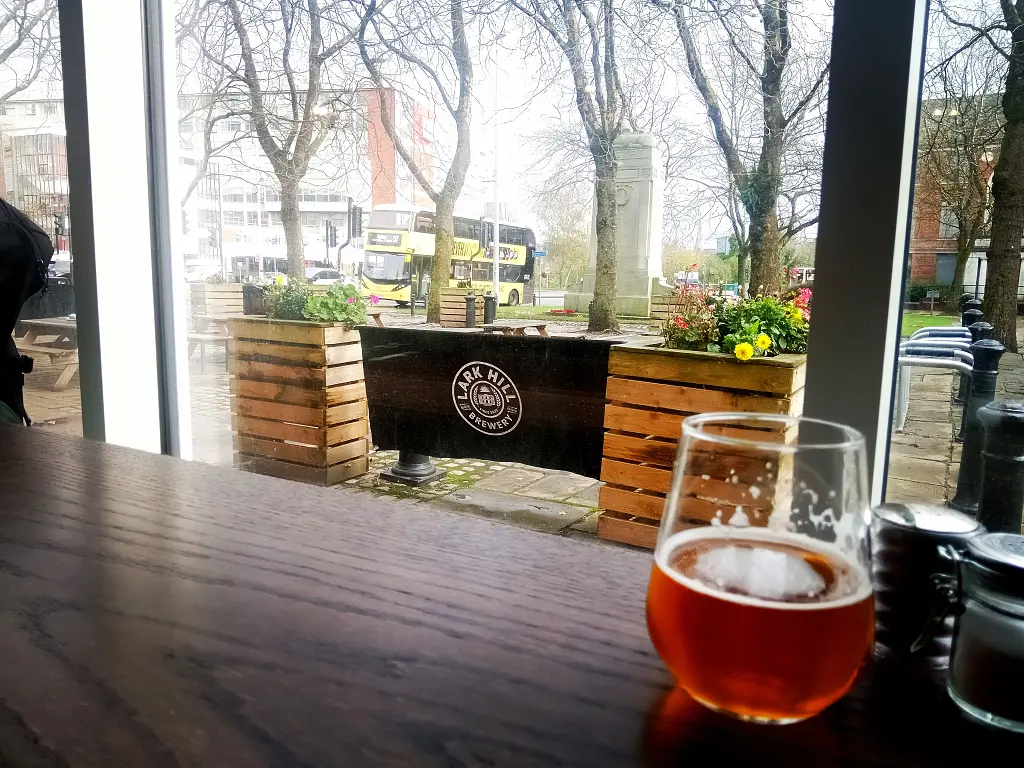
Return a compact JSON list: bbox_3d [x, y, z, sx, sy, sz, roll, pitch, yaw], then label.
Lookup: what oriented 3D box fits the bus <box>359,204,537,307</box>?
[{"bbox_3d":[-2.630,-5.820,40.000,2.550,4.300,10.900,5,7,30],"label":"bus"}]

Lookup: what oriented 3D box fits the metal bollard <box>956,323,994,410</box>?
[{"bbox_3d":[3.734,-0.021,6.681,0.185,0.975,0.185,1,8,0],"label":"metal bollard"}]

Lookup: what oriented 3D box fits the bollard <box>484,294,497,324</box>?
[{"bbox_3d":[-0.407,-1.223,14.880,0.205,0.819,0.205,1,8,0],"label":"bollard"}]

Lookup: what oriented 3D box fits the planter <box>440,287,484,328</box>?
[{"bbox_3d":[-0.917,-1.312,15.222,0.770,0.877,0.312,7,10,33],"label":"planter"}]

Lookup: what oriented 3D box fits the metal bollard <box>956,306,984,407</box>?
[{"bbox_3d":[4.875,-0.288,8.830,0.210,1.000,0.210,1,9,0],"label":"metal bollard"}]

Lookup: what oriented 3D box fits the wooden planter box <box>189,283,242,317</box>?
[{"bbox_3d":[-5.394,-1.354,15.232,0.450,1.000,0.800,7,11,34],"label":"wooden planter box"}]

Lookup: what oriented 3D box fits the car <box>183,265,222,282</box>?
[{"bbox_3d":[-17.086,-6.058,45.000,1.800,1.500,4.300,-7,12,-41],"label":"car"}]

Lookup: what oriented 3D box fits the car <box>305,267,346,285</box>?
[{"bbox_3d":[-11.170,-5.974,48.618,1.800,1.480,4.250,7,11,33],"label":"car"}]

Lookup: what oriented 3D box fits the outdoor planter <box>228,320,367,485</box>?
[{"bbox_3d":[-1.309,0.078,5.074,0.766,0.926,0.351,6,10,29],"label":"outdoor planter"}]

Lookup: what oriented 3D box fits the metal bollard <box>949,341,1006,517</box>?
[{"bbox_3d":[2.635,0.234,4.685,0.185,0.975,0.185,1,8,0],"label":"metal bollard"}]

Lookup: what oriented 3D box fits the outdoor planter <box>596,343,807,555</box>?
[{"bbox_3d":[0.855,0.343,3.770,0.785,1.000,0.430,7,11,27],"label":"outdoor planter"}]

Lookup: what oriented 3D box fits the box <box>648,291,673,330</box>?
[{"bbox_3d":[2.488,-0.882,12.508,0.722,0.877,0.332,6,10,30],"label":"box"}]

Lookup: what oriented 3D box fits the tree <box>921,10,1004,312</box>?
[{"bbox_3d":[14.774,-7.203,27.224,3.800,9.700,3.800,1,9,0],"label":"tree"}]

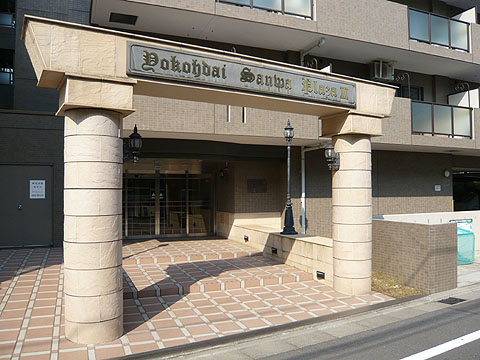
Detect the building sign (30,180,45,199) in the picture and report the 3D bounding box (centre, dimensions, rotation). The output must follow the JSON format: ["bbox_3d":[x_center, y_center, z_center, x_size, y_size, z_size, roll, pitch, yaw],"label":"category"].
[{"bbox_3d":[-4.944,0.232,9.500,0.330,0.445,0.020,1,-1,-24],"label":"building sign"}]

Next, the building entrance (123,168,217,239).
[{"bbox_3d":[-2.337,0.731,12.160,3.270,2.100,0.250,0,-1,-22],"label":"building entrance"}]

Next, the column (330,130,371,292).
[{"bbox_3d":[1.976,0.599,6.845,0.665,2.680,0.665,0,-1,0],"label":"column"}]

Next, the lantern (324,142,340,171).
[{"bbox_3d":[1.581,-0.398,6.621,0.270,0.490,0.185,1,-1,-29],"label":"lantern"}]

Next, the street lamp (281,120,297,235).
[{"bbox_3d":[1.132,-0.079,8.900,0.400,2.600,0.400,0,-1,0],"label":"street lamp"}]

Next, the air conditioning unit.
[{"bbox_3d":[4.410,-3.400,12.120,0.770,0.570,0.300,1,-1,-24],"label":"air conditioning unit"}]

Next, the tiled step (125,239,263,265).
[{"bbox_3d":[-1.782,1.804,10.387,3.550,0.130,3.600,0,-1,-22],"label":"tiled step"}]

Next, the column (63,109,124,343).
[{"bbox_3d":[-1.780,0.537,4.745,0.670,2.670,0.670,1,-1,-29],"label":"column"}]

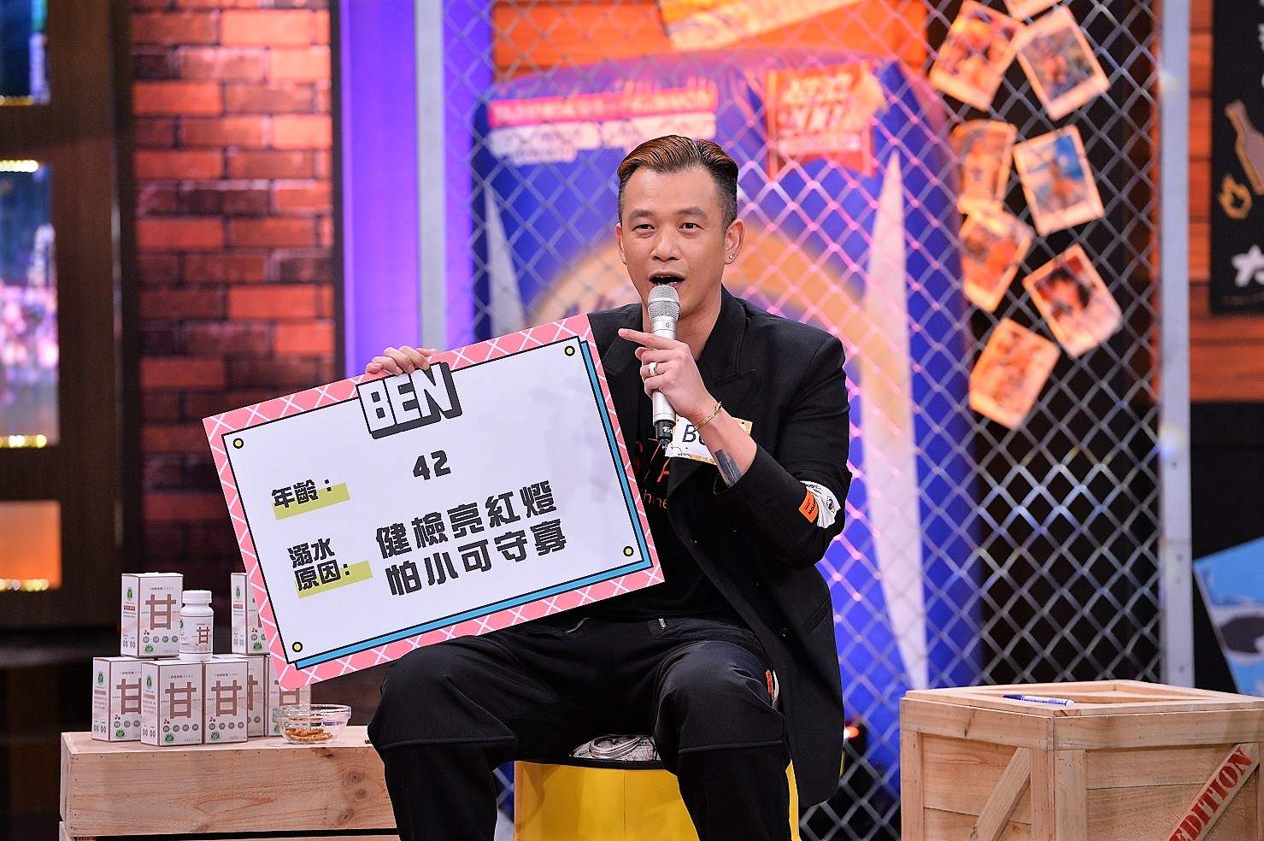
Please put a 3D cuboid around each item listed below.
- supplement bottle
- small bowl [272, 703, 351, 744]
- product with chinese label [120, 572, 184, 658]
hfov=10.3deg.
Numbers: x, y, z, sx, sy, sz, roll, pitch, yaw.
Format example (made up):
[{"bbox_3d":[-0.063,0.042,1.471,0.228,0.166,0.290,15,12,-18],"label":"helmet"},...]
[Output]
[{"bbox_3d":[-0.636,0.301,10.278,0.049,0.102,0.049,0,2,0],"label":"supplement bottle"},{"bbox_3d":[-0.466,0.443,10.226,0.114,0.051,0.114,0,2,0],"label":"small bowl"},{"bbox_3d":[-0.709,0.288,10.373,0.068,0.117,0.068,-1,2,-25],"label":"product with chinese label"}]

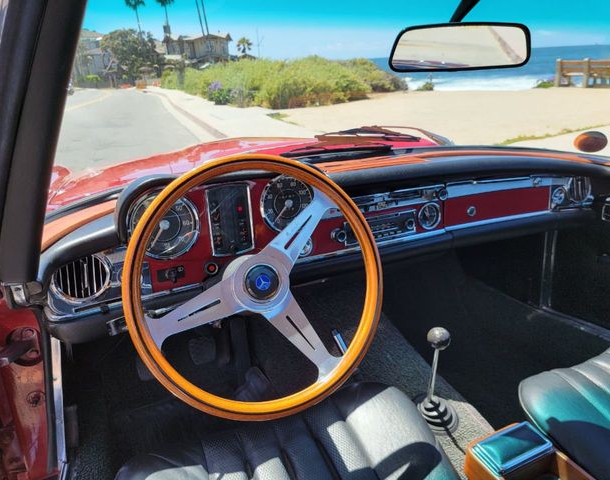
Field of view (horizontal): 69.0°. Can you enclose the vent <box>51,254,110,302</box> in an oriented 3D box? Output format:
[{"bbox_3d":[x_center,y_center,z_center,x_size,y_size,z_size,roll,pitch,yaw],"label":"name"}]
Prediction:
[{"bbox_3d":[-0.326,0.055,0.650,0.081,0.074,0.030,-9,9,-28],"label":"vent"}]

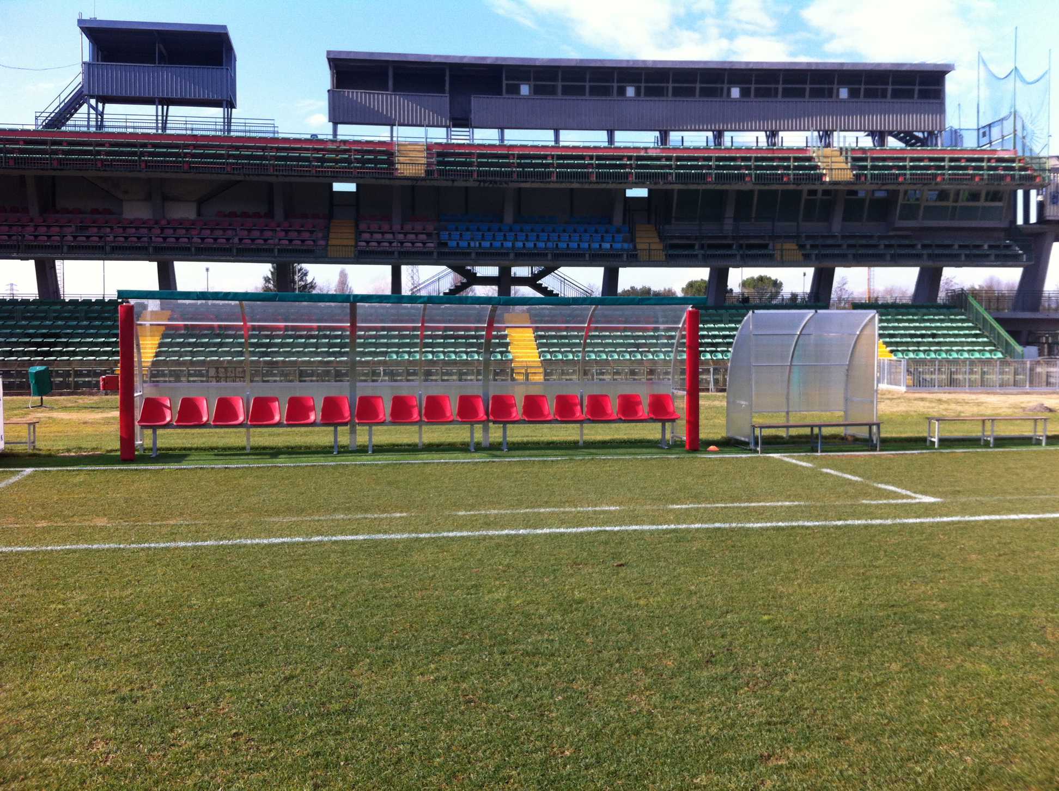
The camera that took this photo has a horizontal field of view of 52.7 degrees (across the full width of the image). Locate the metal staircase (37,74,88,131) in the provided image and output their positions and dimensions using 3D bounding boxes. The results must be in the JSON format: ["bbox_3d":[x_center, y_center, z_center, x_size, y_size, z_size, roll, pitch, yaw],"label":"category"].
[{"bbox_3d":[-19.420,-12.032,44.300,2.200,2.600,0.850,0,2,-4],"label":"metal staircase"}]

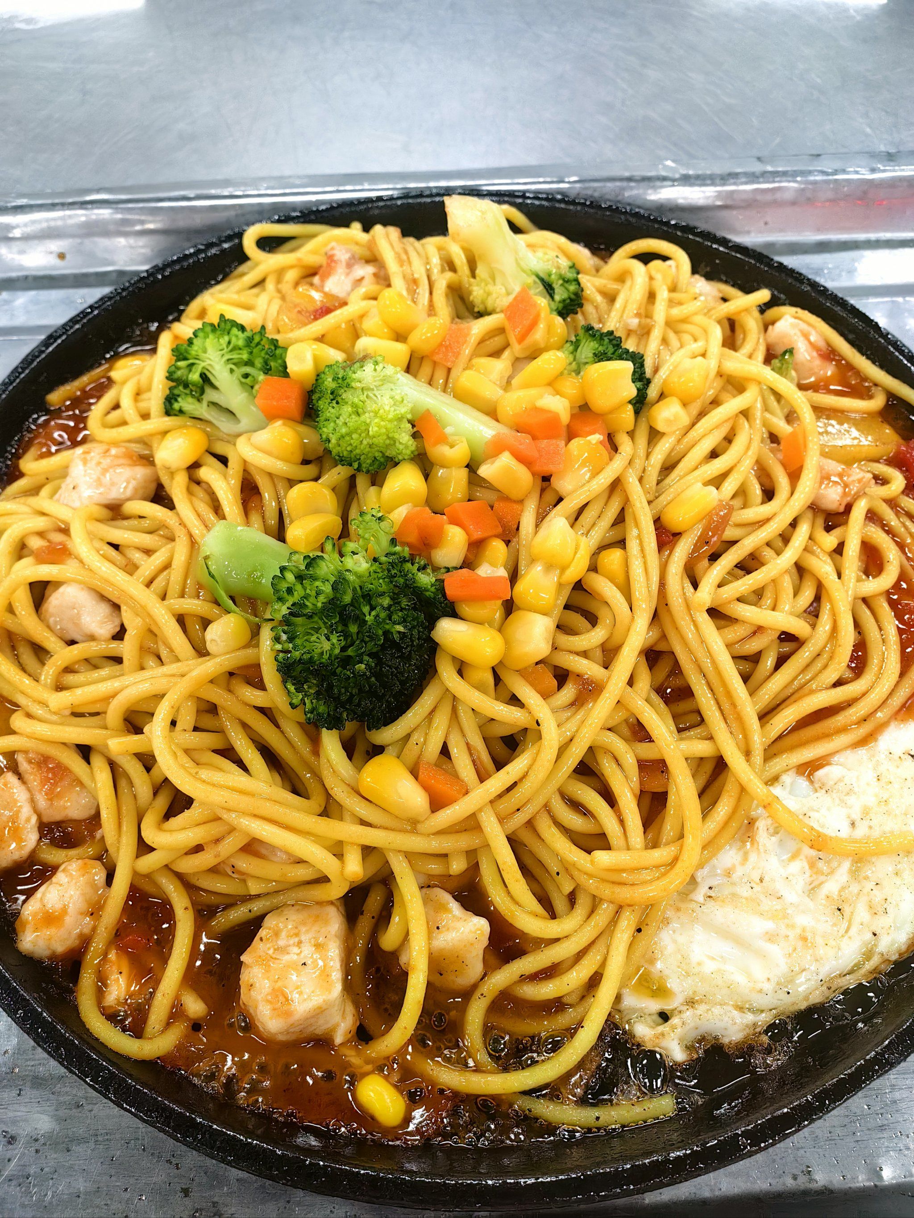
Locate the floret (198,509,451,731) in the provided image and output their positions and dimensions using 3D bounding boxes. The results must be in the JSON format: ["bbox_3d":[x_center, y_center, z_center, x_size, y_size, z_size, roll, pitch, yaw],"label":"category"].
[{"bbox_3d":[-0.025,0.000,0.178,0.050,0.036,0.039,30,60,15],"label":"floret"}]

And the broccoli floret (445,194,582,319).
[{"bbox_3d":[0.014,-0.097,0.262,0.029,0.025,0.043,-30,73,-20],"label":"broccoli floret"}]

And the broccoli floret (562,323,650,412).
[{"bbox_3d":[0.034,-0.057,0.228,0.025,0.022,0.024,-38,65,-19],"label":"broccoli floret"}]

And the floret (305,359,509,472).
[{"bbox_3d":[-0.011,-0.042,0.211,0.042,0.023,0.024,27,59,7],"label":"floret"}]

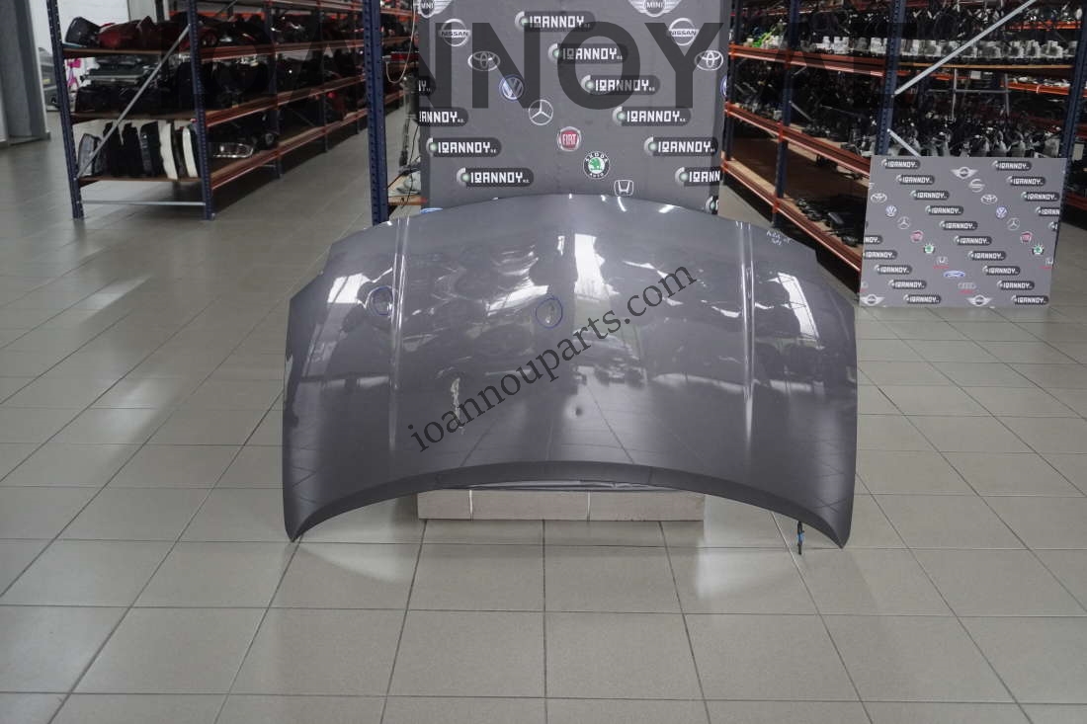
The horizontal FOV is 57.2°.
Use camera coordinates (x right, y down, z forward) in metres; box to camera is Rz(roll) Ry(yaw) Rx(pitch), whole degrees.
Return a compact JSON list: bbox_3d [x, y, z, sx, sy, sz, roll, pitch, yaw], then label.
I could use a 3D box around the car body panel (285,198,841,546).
[{"bbox_3d":[0.075,0.040,2.614,1.512,0.946,0.230,1,8,-1],"label":"car body panel"}]

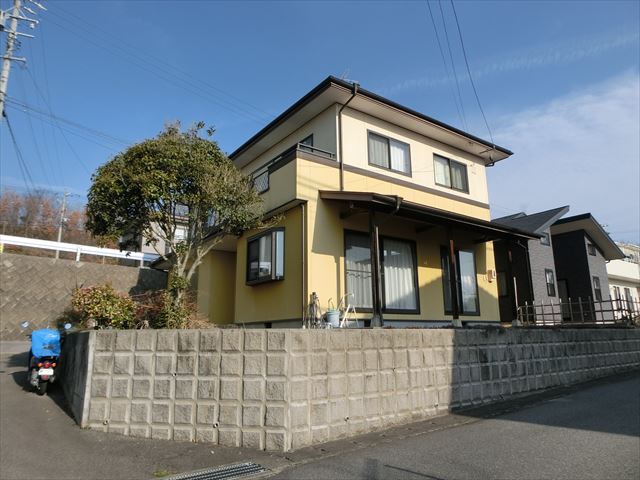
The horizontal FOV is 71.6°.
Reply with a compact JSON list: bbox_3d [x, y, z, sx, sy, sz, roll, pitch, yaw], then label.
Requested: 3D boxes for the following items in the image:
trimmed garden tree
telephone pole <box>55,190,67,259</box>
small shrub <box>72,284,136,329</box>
[{"bbox_3d":[-3.130,-0.367,9.611,3.600,4.644,3.500,4,-13,-18],"label":"trimmed garden tree"},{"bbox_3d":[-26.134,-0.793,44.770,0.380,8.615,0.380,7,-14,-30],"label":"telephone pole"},{"bbox_3d":[-3.853,1.202,7.934,1.120,0.816,1.050,6,-14,-25],"label":"small shrub"}]

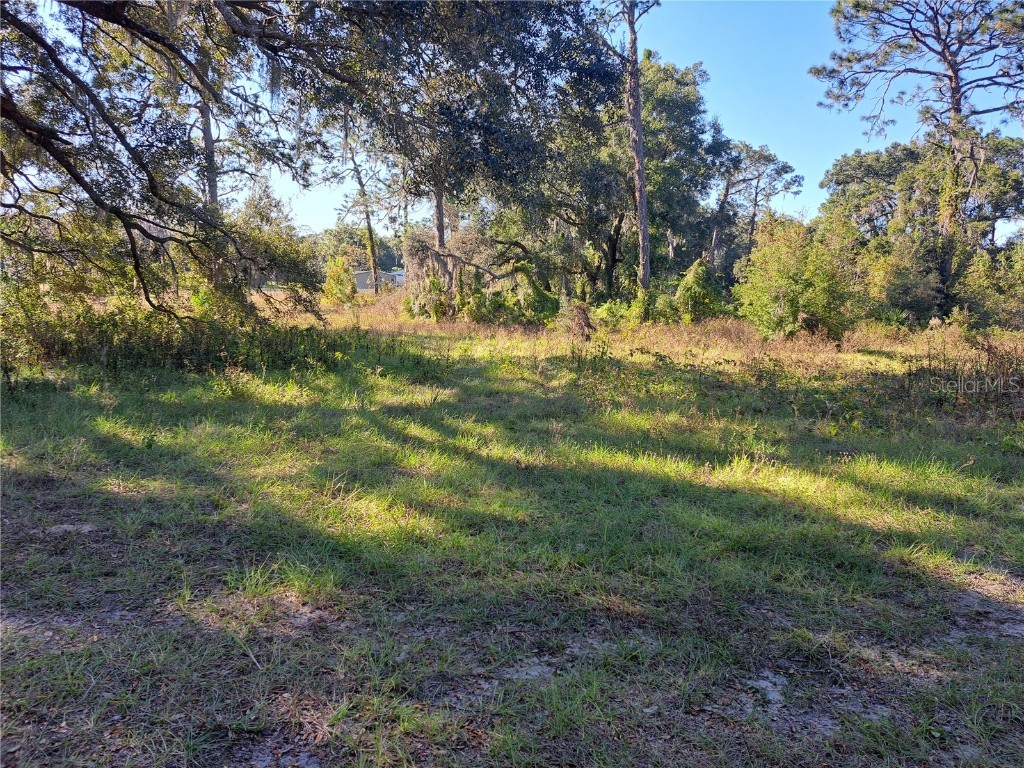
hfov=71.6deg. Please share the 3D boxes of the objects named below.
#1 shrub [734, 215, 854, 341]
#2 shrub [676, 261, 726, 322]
[{"bbox_3d":[7.958,-2.972,20.000,3.250,3.500,3.000,0,8,0],"label":"shrub"},{"bbox_3d":[6.505,-3.192,24.500,1.750,2.200,1.700,0,8,0],"label":"shrub"}]

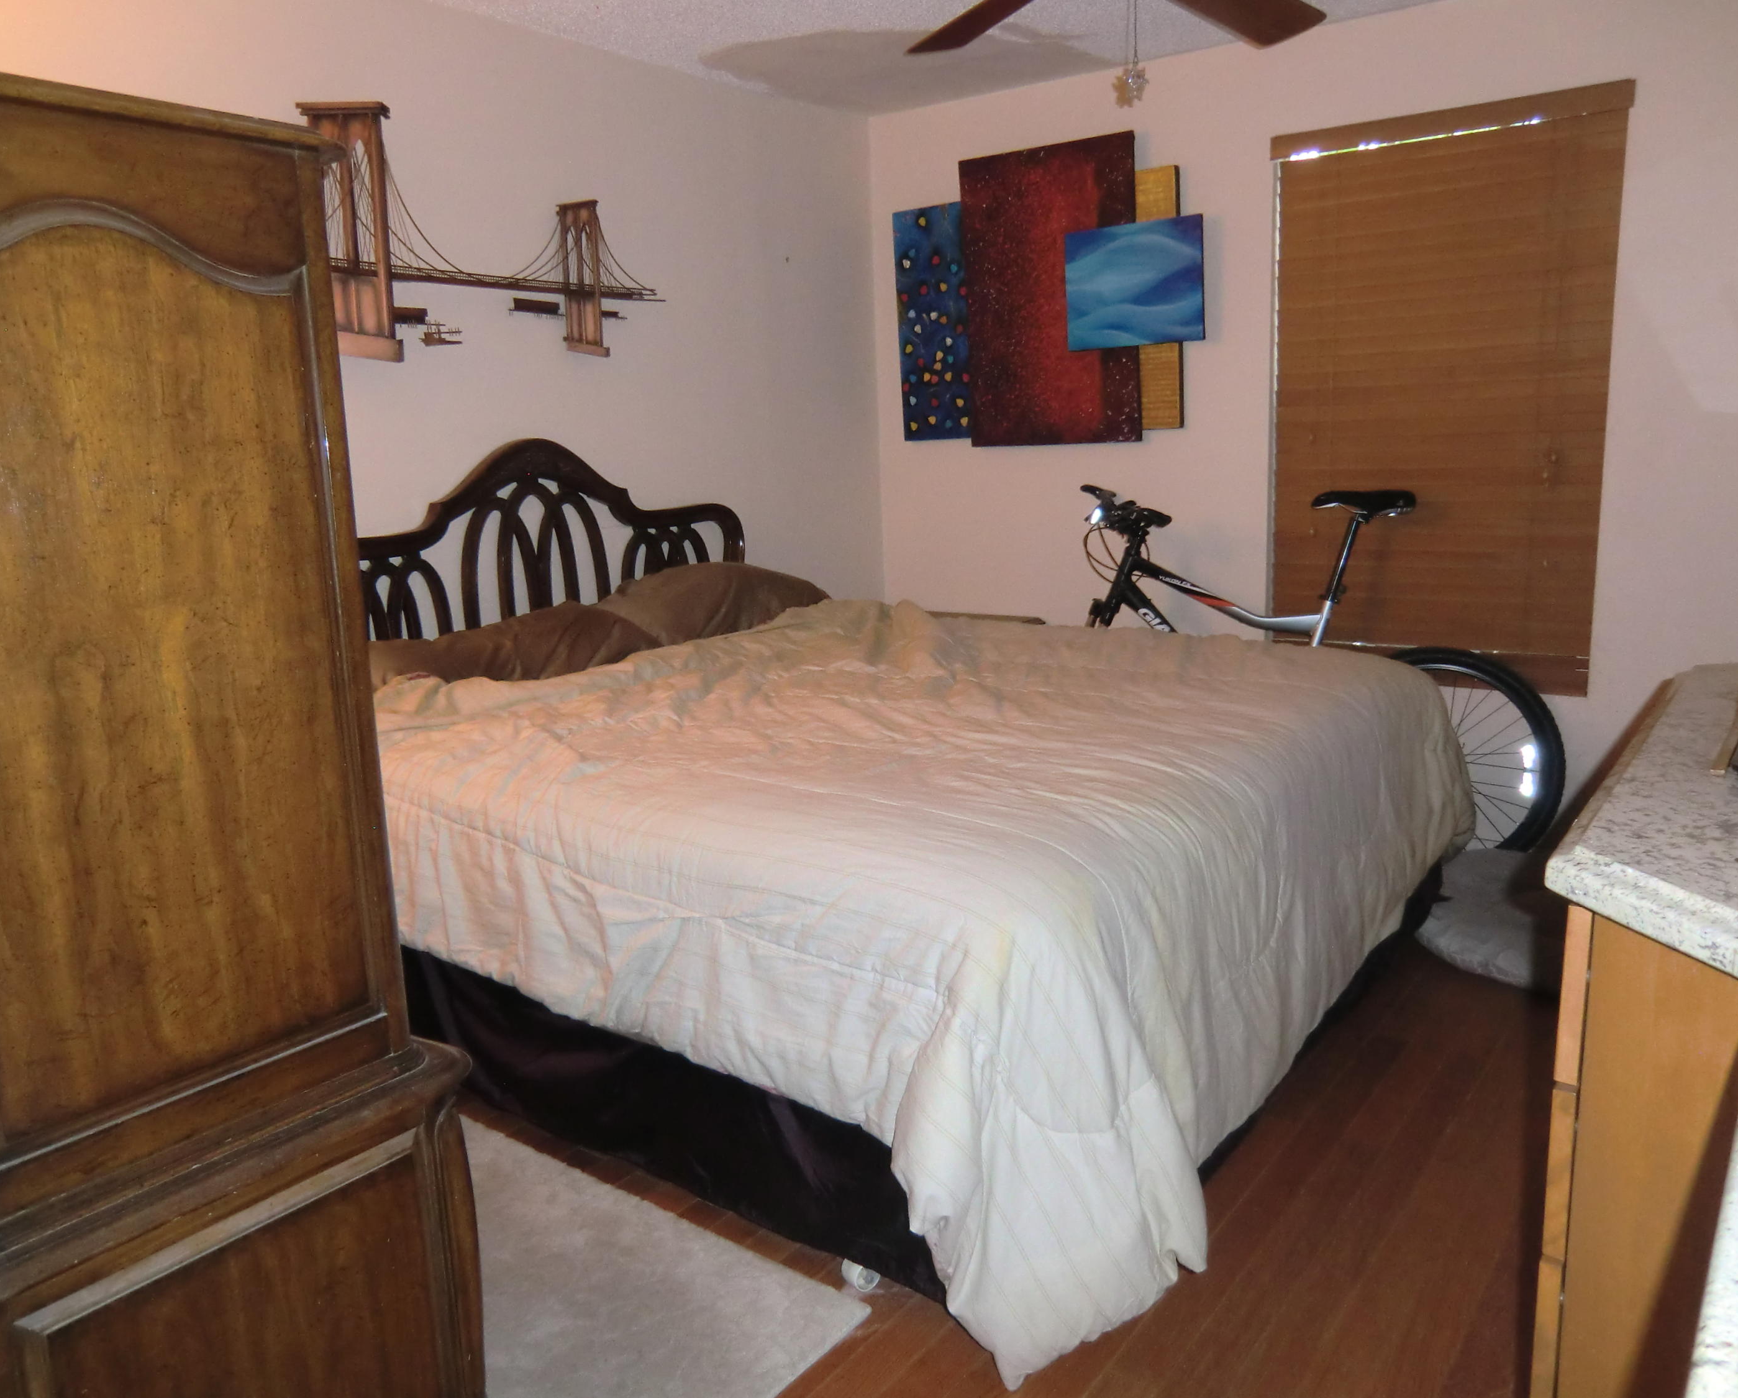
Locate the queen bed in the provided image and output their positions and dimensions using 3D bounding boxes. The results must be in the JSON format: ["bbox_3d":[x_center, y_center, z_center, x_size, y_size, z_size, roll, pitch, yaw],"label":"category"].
[{"bbox_3d":[0.051,0.027,3.110,2.200,1.345,2.080,7,15,37],"label":"queen bed"}]

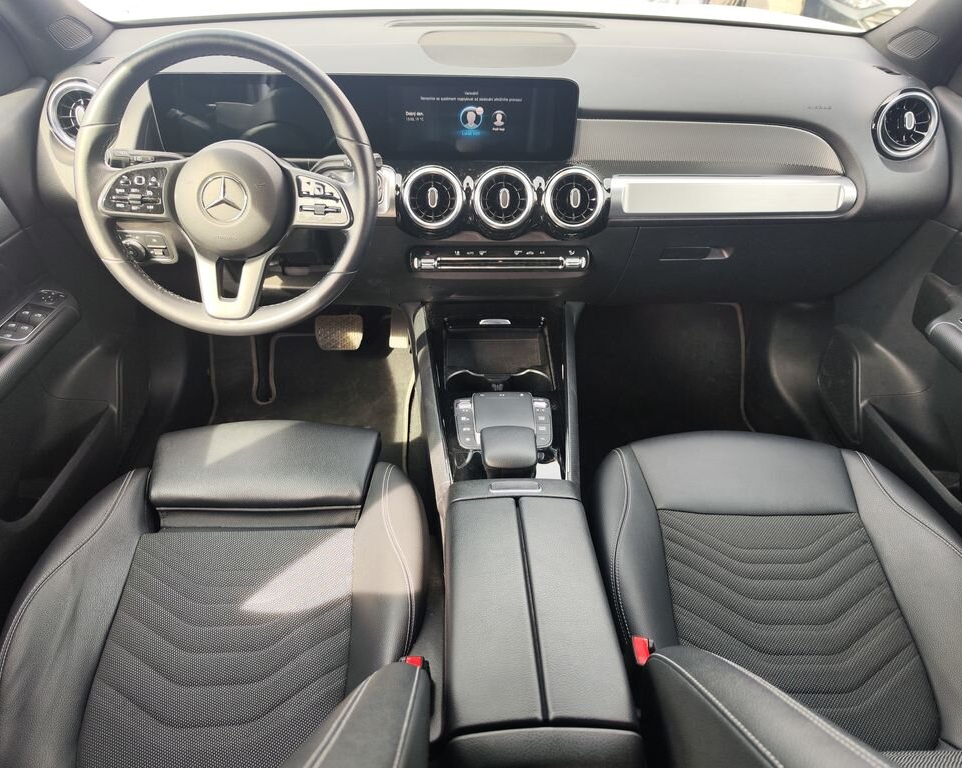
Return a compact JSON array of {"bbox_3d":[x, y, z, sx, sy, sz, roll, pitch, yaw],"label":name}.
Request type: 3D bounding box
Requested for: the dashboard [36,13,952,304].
[{"bbox_3d":[0.030,-0.408,1.255,1.400,0.410,0.480,-1,36,-3],"label":"dashboard"}]

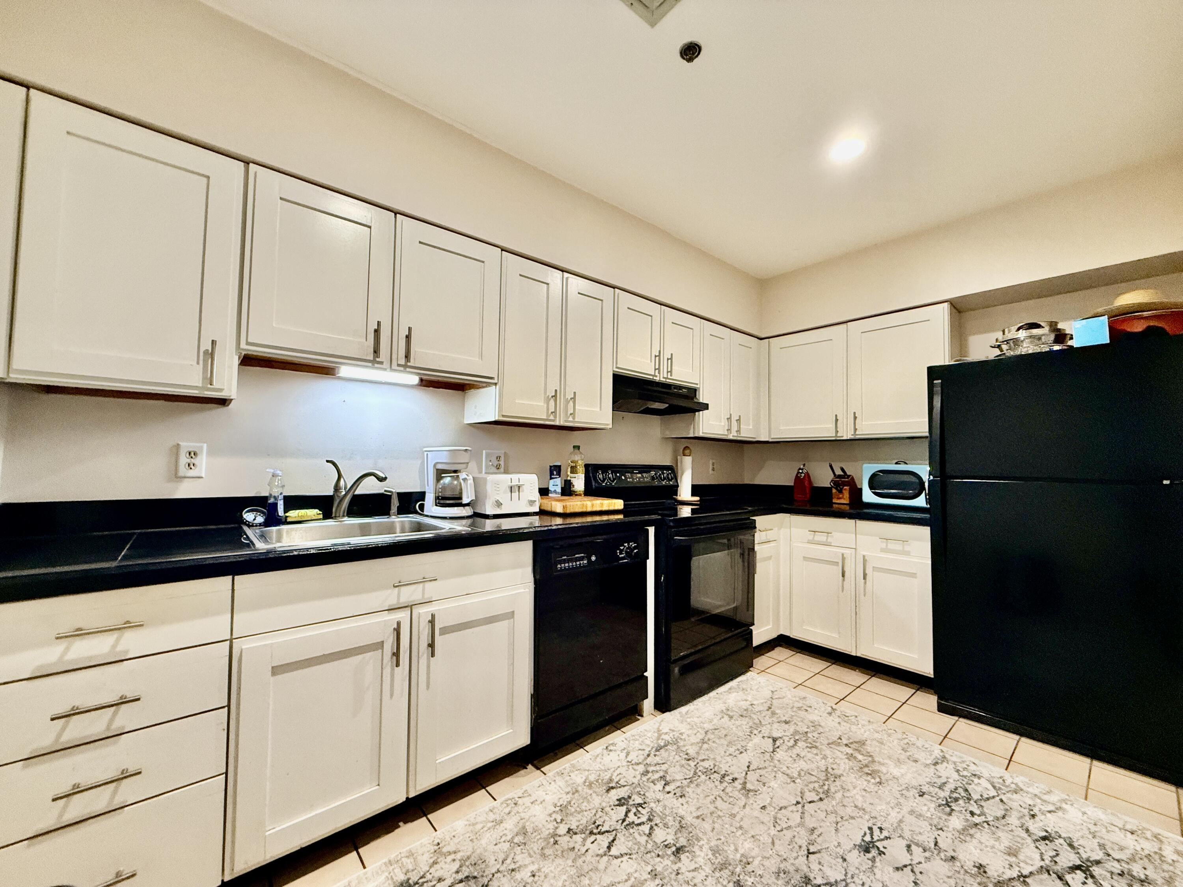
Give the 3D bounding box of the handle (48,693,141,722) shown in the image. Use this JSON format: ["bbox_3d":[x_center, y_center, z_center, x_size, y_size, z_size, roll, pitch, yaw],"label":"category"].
[{"bbox_3d":[-1.074,0.571,1.042,0.137,0.013,0.036,3,-3,-41],"label":"handle"}]

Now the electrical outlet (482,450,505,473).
[{"bbox_3d":[-0.488,0.093,2.411,0.120,0.114,0.010,3,-3,-41],"label":"electrical outlet"}]

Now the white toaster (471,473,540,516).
[{"bbox_3d":[-0.420,0.231,2.205,0.284,0.187,0.275,3,-3,-41],"label":"white toaster"}]

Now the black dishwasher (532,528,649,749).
[{"bbox_3d":[-0.177,0.774,2.219,0.622,0.778,0.622,3,-3,-41],"label":"black dishwasher"}]

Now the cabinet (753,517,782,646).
[{"bbox_3d":[0.858,0.815,3.136,0.333,0.752,0.647,3,-3,-41],"label":"cabinet"}]

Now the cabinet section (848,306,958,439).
[{"bbox_3d":[1.958,-0.410,3.006,0.316,0.759,0.545,3,-3,-41],"label":"cabinet section"}]

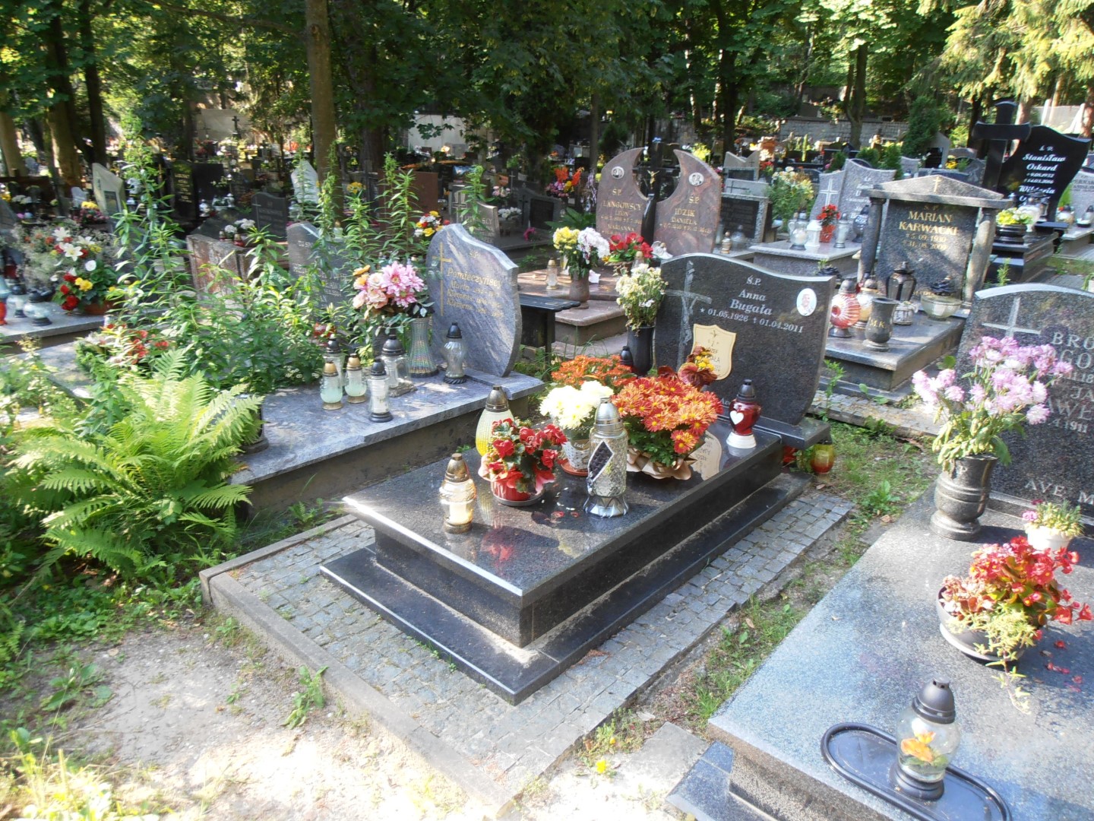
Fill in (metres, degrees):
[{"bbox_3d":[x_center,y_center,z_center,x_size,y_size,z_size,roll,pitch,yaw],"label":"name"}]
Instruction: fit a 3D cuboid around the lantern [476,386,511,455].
[{"bbox_3d":[-0.185,0.071,2.848,0.159,0.334,0.159,0,21,-4],"label":"lantern"}]

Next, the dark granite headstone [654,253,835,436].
[{"bbox_3d":[0.818,-0.337,3.326,0.797,0.664,0.068,17,26,39],"label":"dark granite headstone"}]

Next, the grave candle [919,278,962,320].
[{"bbox_3d":[2.785,-0.786,5.360,0.291,0.276,0.291,17,26,40],"label":"grave candle"}]

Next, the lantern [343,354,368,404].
[{"bbox_3d":[-0.937,-0.159,3.717,0.110,0.230,0.110,1,20,0],"label":"lantern"}]

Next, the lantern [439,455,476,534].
[{"bbox_3d":[-0.293,0.269,2.471,0.113,0.264,0.113,-3,20,-7],"label":"lantern"}]

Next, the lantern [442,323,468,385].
[{"bbox_3d":[-0.508,-0.315,4.201,0.130,0.313,0.130,-3,20,-7],"label":"lantern"}]

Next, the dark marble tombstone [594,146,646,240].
[{"bbox_3d":[0.739,-1.892,7.004,0.598,1.015,0.121,18,26,38],"label":"dark marble tombstone"}]

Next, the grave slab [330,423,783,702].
[{"bbox_3d":[0.204,0.325,3.002,0.942,0.288,1.936,18,25,38],"label":"grave slab"}]

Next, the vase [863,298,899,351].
[{"bbox_3d":[2.046,-0.526,4.646,0.185,0.297,0.185,13,24,32],"label":"vase"}]

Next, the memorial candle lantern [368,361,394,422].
[{"bbox_3d":[-0.796,-0.094,3.642,0.115,0.285,0.120,-5,20,-12],"label":"memorial candle lantern"}]

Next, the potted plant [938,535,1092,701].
[{"bbox_3d":[1.236,0.486,2.005,0.360,0.250,0.330,13,24,32],"label":"potted plant"}]

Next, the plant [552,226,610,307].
[{"bbox_3d":[0.268,-1.091,5.853,0.442,0.596,0.384,2,21,2],"label":"plant"}]

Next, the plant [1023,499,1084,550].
[{"bbox_3d":[1.672,0.386,2.503,0.170,0.145,0.165,18,25,38],"label":"plant"}]

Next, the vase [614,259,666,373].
[{"bbox_3d":[0.483,-0.448,3.918,0.260,0.610,0.250,2,20,7],"label":"vase"}]

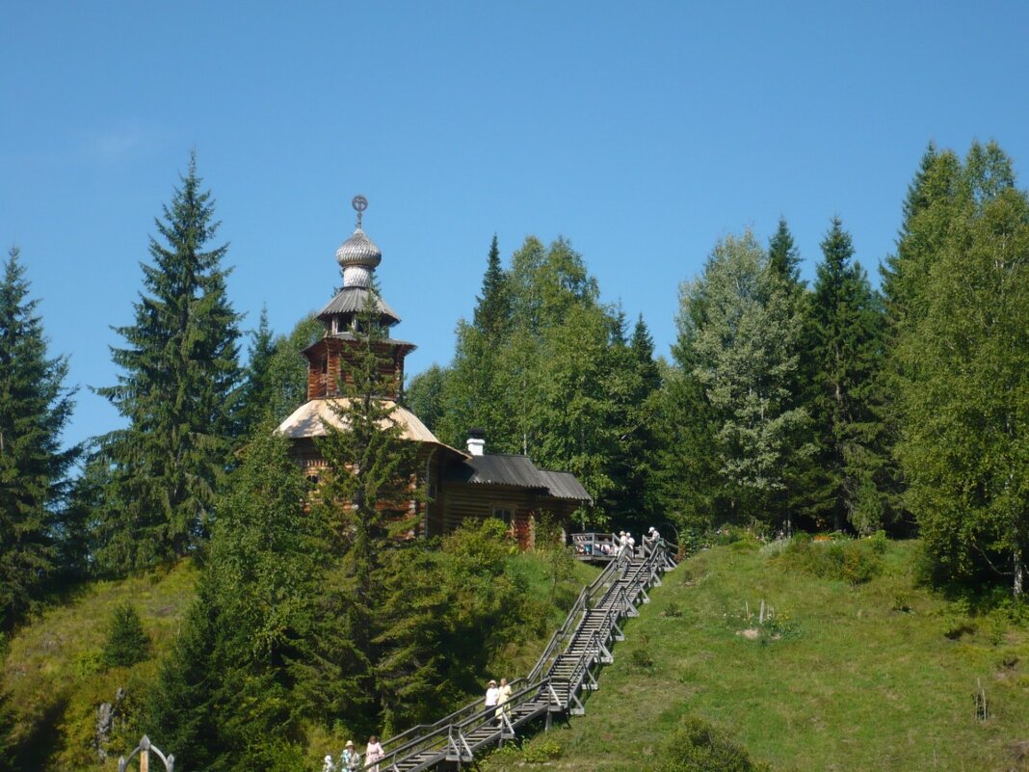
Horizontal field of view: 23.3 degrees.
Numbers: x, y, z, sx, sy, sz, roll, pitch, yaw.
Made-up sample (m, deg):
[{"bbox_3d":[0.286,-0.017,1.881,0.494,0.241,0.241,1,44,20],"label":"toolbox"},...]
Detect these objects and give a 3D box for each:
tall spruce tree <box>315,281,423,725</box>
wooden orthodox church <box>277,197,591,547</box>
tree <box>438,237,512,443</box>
[{"bbox_3d":[-5.058,3.992,86.546,3.717,15.523,3.717,0,-10,0],"label":"tall spruce tree"},{"bbox_3d":[-4.050,-0.338,107.563,14.416,15.439,8.832,4,-10,-21],"label":"wooden orthodox church"},{"bbox_3d":[-1.122,1.077,128.622,4.200,18.073,4.200,0,-10,0],"label":"tree"}]

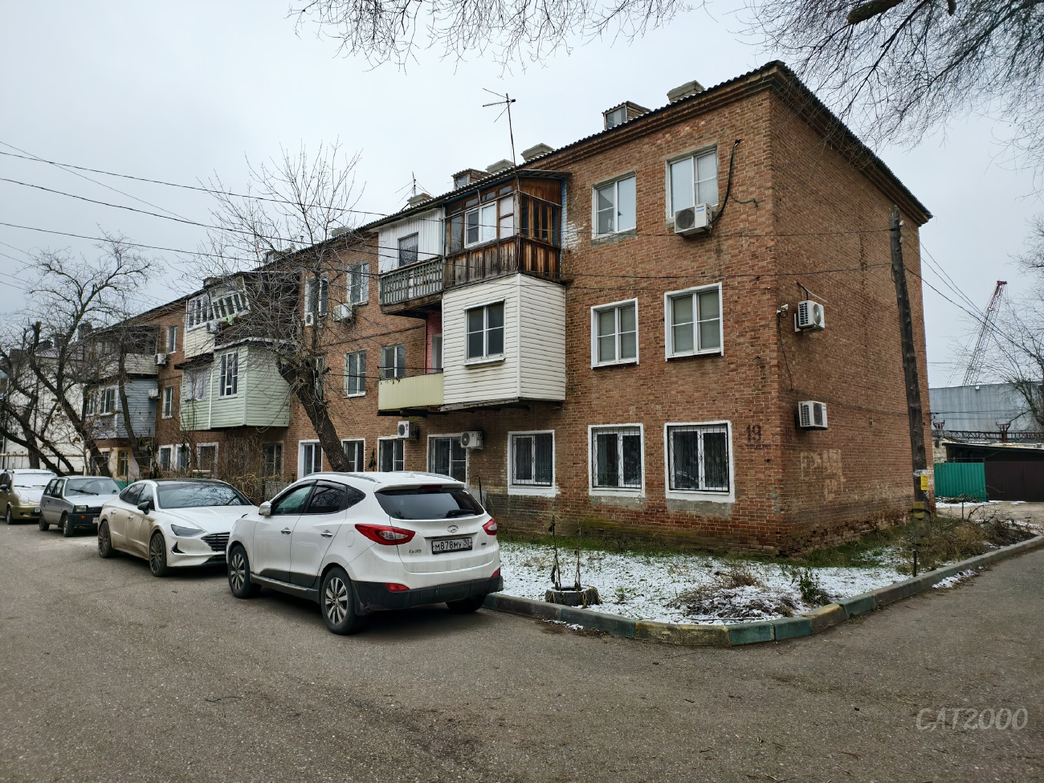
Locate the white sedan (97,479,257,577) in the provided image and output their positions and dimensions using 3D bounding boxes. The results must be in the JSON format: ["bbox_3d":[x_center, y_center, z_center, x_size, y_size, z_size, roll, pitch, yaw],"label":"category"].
[{"bbox_3d":[-6.082,2.325,12.547,1.860,1.445,4.900,6,-8,-44],"label":"white sedan"}]

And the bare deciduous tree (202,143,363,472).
[{"bbox_3d":[-6.340,-1.514,18.422,4.400,10.300,4.000,2,-6,-19],"label":"bare deciduous tree"}]

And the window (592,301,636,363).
[{"bbox_3d":[2.244,-1.345,16.592,1.340,1.545,0.150,-5,-8,43],"label":"window"}]

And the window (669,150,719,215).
[{"bbox_3d":[3.848,-4.646,15.529,1.170,1.240,0.150,-6,-8,43],"label":"window"}]

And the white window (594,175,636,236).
[{"bbox_3d":[2.287,-4.439,16.890,1.260,1.280,0.130,-5,-8,43],"label":"white window"}]

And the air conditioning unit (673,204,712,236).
[{"bbox_3d":[3.715,-3.706,15.036,0.738,0.473,0.285,-5,-8,43],"label":"air conditioning unit"}]

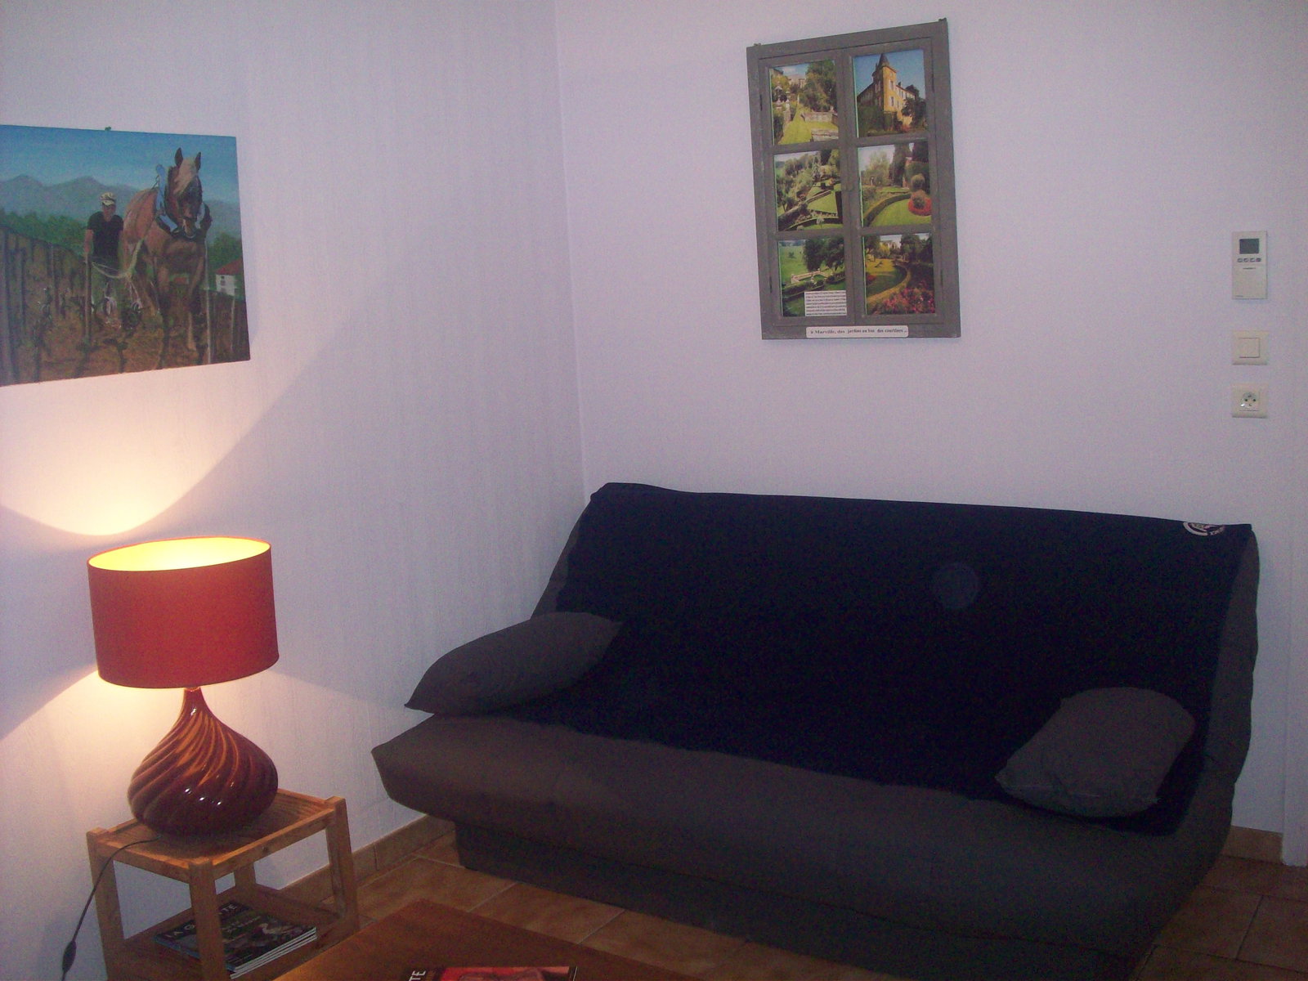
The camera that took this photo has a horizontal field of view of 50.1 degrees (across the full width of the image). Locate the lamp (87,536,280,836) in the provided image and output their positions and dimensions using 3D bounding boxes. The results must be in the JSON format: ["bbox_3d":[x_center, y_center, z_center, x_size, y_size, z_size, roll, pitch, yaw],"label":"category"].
[{"bbox_3d":[-0.969,0.424,2.954,0.363,0.597,0.363,3,11,33],"label":"lamp"}]

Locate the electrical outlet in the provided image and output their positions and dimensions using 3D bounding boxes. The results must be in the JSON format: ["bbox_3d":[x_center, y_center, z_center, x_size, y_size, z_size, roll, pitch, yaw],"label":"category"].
[{"bbox_3d":[1.427,-0.215,3.346,0.080,0.081,0.012,3,11,33],"label":"electrical outlet"}]

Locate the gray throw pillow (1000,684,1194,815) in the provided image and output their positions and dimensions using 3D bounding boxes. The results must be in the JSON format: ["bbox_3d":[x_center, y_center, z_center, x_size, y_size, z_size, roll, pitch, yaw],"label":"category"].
[{"bbox_3d":[0.922,0.539,2.891,0.360,0.150,0.370,-2,32,41],"label":"gray throw pillow"}]

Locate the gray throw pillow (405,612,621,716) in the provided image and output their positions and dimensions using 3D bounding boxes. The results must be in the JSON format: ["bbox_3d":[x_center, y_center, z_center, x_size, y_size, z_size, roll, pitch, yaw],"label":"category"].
[{"bbox_3d":[-0.366,0.469,3.723,0.410,0.170,0.400,-4,27,32],"label":"gray throw pillow"}]

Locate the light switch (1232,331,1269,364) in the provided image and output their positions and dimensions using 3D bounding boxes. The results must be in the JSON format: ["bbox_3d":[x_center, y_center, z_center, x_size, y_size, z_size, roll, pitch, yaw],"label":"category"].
[{"bbox_3d":[1.419,-0.339,3.327,0.080,0.081,0.012,3,11,33],"label":"light switch"}]

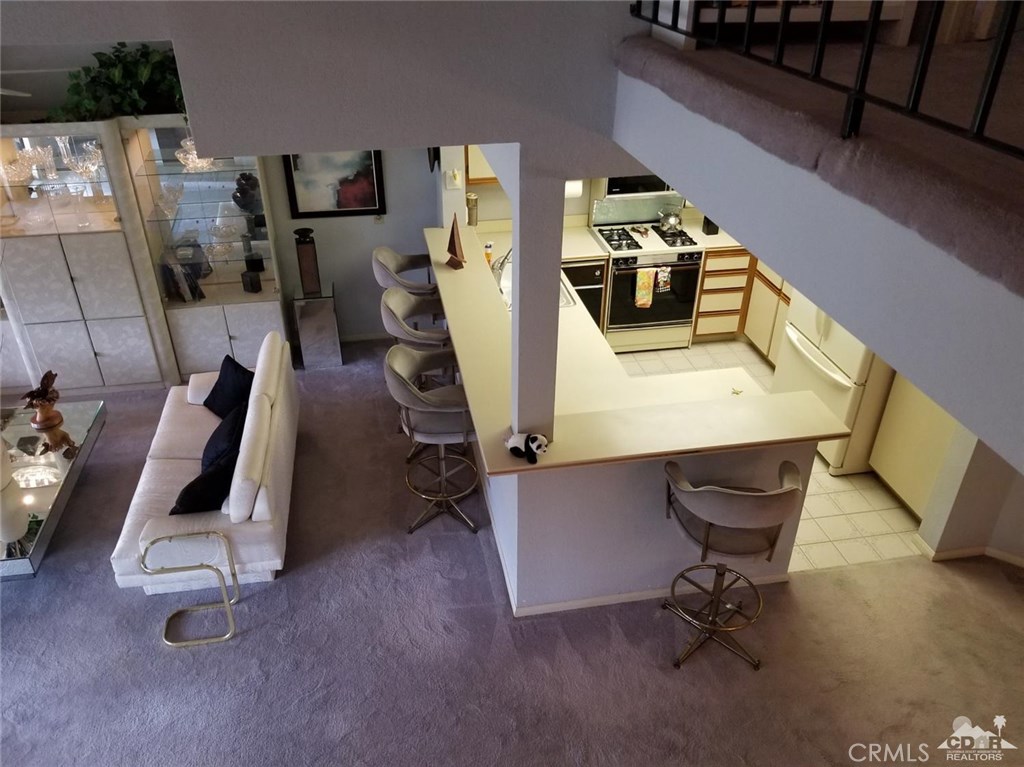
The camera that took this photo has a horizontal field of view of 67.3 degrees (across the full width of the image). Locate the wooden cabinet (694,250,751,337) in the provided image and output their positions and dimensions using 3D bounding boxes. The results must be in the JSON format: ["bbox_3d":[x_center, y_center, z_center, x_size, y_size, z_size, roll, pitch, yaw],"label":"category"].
[{"bbox_3d":[1.716,-0.871,6.668,0.460,0.900,0.600,-5,31,-9],"label":"wooden cabinet"}]

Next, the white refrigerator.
[{"bbox_3d":[2.389,-0.396,4.999,0.830,1.760,0.870,-5,31,-9],"label":"white refrigerator"}]

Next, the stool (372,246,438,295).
[{"bbox_3d":[-0.688,-0.441,5.736,0.560,1.060,0.600,-3,30,-7],"label":"stool"}]

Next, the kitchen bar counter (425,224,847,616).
[{"bbox_3d":[0.437,-0.037,5.034,1.690,1.080,3.250,-5,31,-9],"label":"kitchen bar counter"}]

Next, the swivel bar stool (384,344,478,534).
[{"bbox_3d":[-0.411,0.315,4.435,0.560,1.060,0.600,-3,30,-6],"label":"swivel bar stool"}]

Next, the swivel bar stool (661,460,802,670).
[{"bbox_3d":[0.984,0.816,3.588,0.620,1.060,0.560,1,30,1],"label":"swivel bar stool"}]

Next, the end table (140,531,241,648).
[{"bbox_3d":[-1.562,1.009,3.783,0.370,0.500,0.290,-5,31,-9],"label":"end table"}]

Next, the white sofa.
[{"bbox_3d":[-1.767,0.407,4.600,0.820,0.720,1.740,-5,31,-9],"label":"white sofa"}]

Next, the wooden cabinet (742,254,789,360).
[{"bbox_3d":[2.362,-0.535,6.095,0.600,0.900,0.920,-5,31,-9],"label":"wooden cabinet"}]

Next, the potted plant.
[{"bbox_3d":[-2.552,-2.020,5.128,0.950,0.470,0.450,-5,31,-9],"label":"potted plant"}]

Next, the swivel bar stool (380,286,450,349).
[{"bbox_3d":[-0.541,-0.066,5.092,0.560,1.060,0.600,-3,30,-7],"label":"swivel bar stool"}]

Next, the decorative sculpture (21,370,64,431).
[{"bbox_3d":[-2.880,0.088,4.708,0.220,0.350,0.200,-5,31,-9],"label":"decorative sculpture"}]

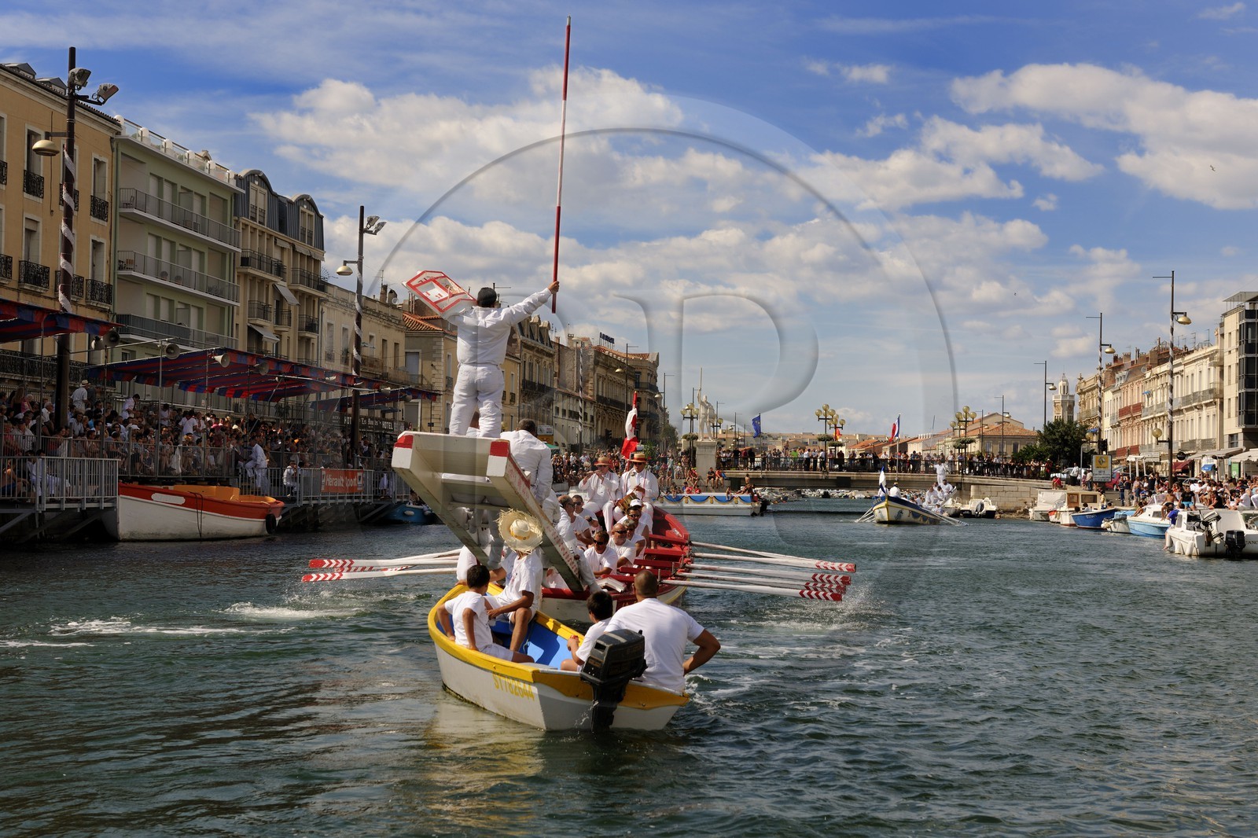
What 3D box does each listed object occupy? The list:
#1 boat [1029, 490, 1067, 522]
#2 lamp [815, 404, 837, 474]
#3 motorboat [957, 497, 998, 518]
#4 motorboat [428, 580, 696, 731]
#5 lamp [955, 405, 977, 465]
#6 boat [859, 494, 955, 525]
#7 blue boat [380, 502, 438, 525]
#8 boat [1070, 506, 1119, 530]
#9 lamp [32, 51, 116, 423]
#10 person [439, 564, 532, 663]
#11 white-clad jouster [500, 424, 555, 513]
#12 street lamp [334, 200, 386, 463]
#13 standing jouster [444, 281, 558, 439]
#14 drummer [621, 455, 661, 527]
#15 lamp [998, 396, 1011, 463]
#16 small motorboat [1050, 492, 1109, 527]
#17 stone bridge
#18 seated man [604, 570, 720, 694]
[{"bbox_3d":[25.961,5.442,112.500,2.000,1.900,5.000,1,-2,8],"label":"boat"},{"bbox_3d":[15.319,1.510,141.000,1.600,5.500,1.600,1,-2,8],"label":"lamp"},{"bbox_3d":[23.467,5.950,122.000,2.300,1.500,5.200,1,-2,8],"label":"motorboat"},{"bbox_3d":[-0.774,1.769,14.100,1.440,0.880,4.300,8,-4,-17],"label":"motorboat"},{"bbox_3d":[25.400,1.560,137.000,1.550,5.150,1.550,1,-2,0],"label":"lamp"},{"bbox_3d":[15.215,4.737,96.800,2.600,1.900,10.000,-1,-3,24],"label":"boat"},{"bbox_3d":[-8.600,3.660,70.500,1.800,1.000,4.300,2,-2,-20],"label":"blue boat"},{"bbox_3d":[23.186,4.996,90.500,1.600,1.100,4.400,1,-2,-12],"label":"boat"},{"bbox_3d":[-15.059,-3.821,49.000,2.250,12.300,0.800,1,-2,8],"label":"lamp"},{"bbox_3d":[-1.090,1.660,14.300,0.720,1.080,0.460,2,-2,-28],"label":"person"},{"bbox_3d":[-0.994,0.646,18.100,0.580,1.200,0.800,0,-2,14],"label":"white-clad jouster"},{"bbox_3d":[-11.400,-2.830,76.300,2.200,12.200,0.900,1,-2,7],"label":"street lamp"},{"bbox_3d":[-1.440,-0.650,20.600,1.280,1.820,0.500,1,-2,-2],"label":"standing jouster"},{"bbox_3d":[0.159,1.192,27.900,0.620,1.300,0.750,0,-2,7],"label":"drummer"},{"bbox_3d":[48.444,3.629,235.000,2.000,12.600,0.750,1,-2,8],"label":"lamp"},{"bbox_3d":[24.116,4.847,97.000,2.100,1.900,5.200,1,-2,8],"label":"small motorboat"},{"bbox_3d":[21.753,6.123,152.000,28.000,3.800,12.000,0,-2,8],"label":"stone bridge"},{"bbox_3d":[0.200,1.740,13.500,0.720,1.220,0.750,1,-2,-16],"label":"seated man"}]

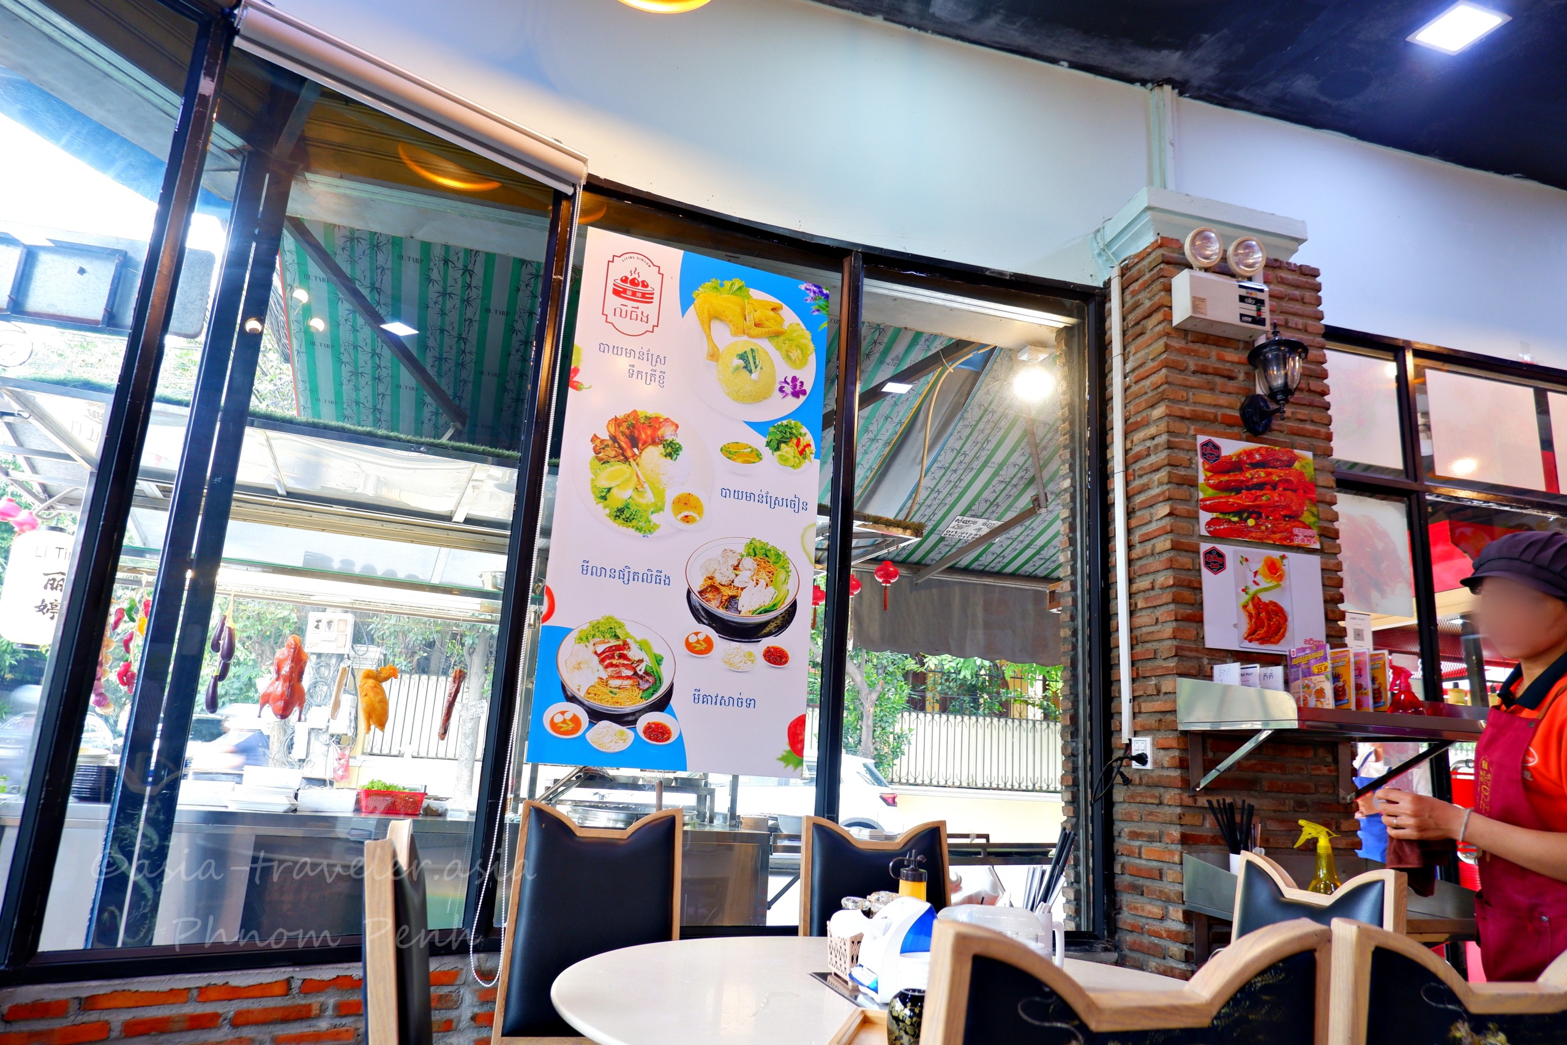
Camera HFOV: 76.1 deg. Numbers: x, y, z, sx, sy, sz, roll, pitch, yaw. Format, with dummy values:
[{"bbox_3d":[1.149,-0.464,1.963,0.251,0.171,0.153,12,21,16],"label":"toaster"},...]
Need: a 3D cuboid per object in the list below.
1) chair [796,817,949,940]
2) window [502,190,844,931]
[{"bbox_3d":[0.295,1.169,2.147,0.420,0.992,0.520,8,-14,-19],"label":"chair"},{"bbox_3d":[-0.249,0.076,2.783,0.833,1.970,0.060,8,-14,-21],"label":"window"}]

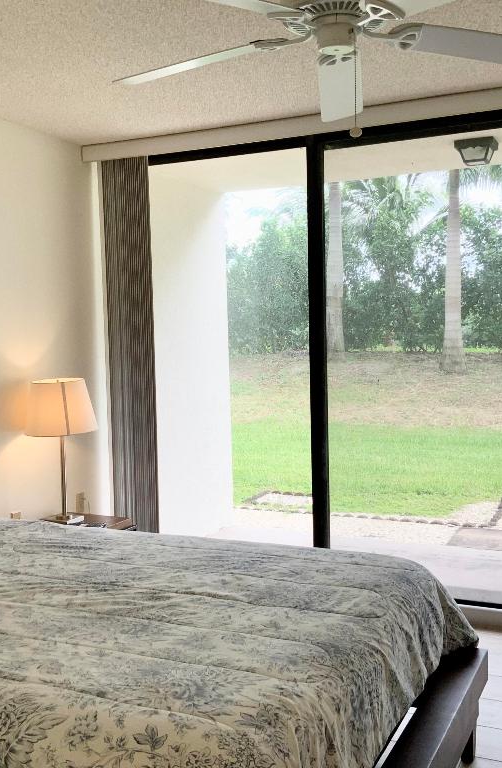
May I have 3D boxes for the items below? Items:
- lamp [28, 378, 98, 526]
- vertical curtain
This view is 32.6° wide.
[{"bbox_3d":[-0.906,0.319,4.134,0.245,0.680,0.245,0,4,25],"label":"lamp"},{"bbox_3d":[-0.644,-0.083,4.648,0.250,2.280,0.120,0,4,25],"label":"vertical curtain"}]

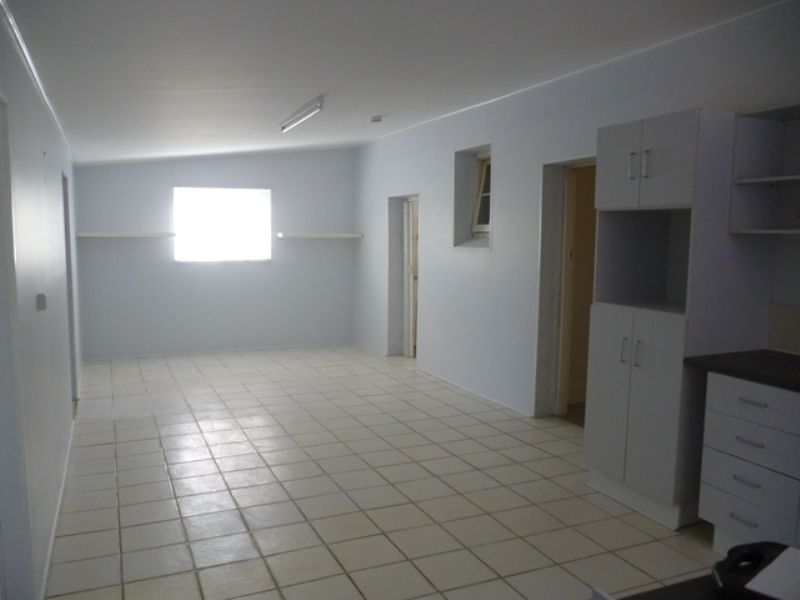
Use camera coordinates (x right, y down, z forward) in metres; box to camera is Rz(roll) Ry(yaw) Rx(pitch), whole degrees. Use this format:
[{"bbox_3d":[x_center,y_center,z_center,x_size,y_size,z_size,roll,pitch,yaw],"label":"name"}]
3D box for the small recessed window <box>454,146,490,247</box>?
[{"bbox_3d":[0.791,-0.975,6.229,0.236,0.935,0.658,-2,6,-24],"label":"small recessed window"}]

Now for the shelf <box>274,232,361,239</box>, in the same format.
[{"bbox_3d":[-1.063,-0.846,8.633,1.151,0.049,0.198,-2,6,-24],"label":"shelf"}]

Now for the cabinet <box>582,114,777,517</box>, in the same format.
[{"bbox_3d":[1.545,0.092,3.658,0.585,2.122,0.694,-2,6,-24],"label":"cabinet"}]

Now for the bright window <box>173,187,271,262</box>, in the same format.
[{"bbox_3d":[-2.245,-0.952,8.243,1.194,0.907,0.107,-2,6,-24],"label":"bright window"}]

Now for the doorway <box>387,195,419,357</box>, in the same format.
[{"bbox_3d":[0.142,-0.237,7.736,0.254,1.973,0.862,-2,6,-24],"label":"doorway"}]

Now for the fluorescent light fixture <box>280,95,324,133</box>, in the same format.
[{"bbox_3d":[-0.815,-1.498,5.289,0.079,0.113,1.239,-2,6,-24],"label":"fluorescent light fixture"}]

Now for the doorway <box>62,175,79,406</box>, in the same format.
[{"bbox_3d":[-2.811,-0.038,5.393,0.122,1.964,0.868,-2,6,-24],"label":"doorway"}]

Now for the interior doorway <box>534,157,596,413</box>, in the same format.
[{"bbox_3d":[1.424,-0.008,4.928,0.254,2.077,0.865,-2,6,-24],"label":"interior doorway"}]

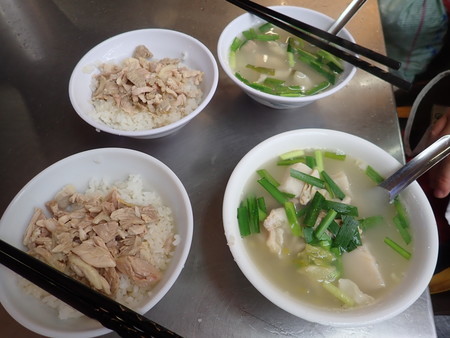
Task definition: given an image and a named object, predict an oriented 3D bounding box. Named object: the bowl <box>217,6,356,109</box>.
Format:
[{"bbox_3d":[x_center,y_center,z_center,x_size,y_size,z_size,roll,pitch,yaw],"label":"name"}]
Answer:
[{"bbox_3d":[0.058,-0.098,0.320,0.128,0.052,0.128,0,59,0],"label":"bowl"}]

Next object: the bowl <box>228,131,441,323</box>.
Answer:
[{"bbox_3d":[0.066,0.042,0.235,0.135,0.057,0.135,0,59,0],"label":"bowl"}]

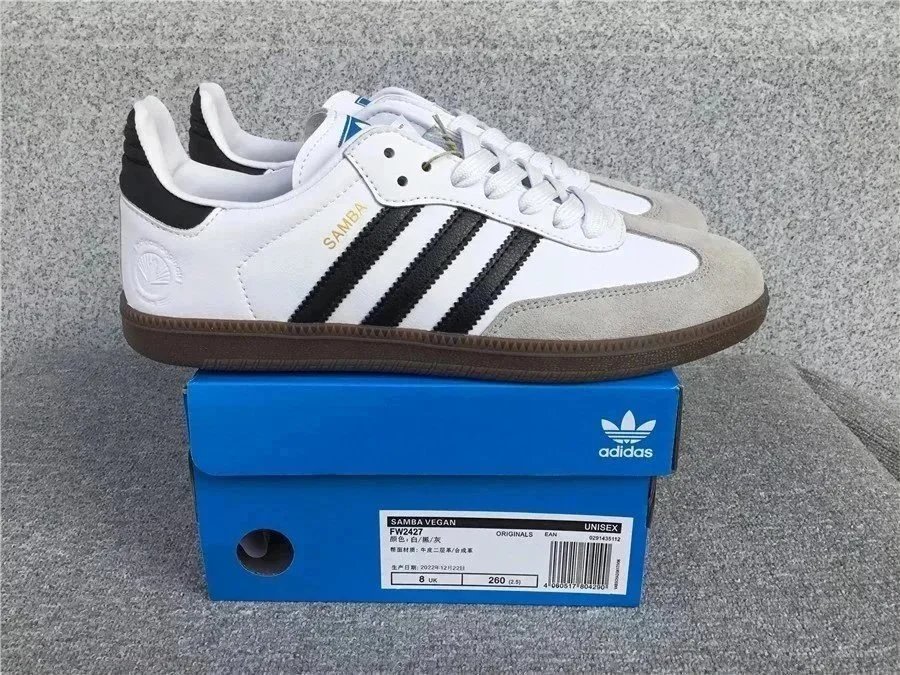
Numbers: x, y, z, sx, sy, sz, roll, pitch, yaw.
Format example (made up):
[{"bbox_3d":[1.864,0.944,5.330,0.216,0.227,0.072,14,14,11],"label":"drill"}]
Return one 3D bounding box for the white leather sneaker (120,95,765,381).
[{"bbox_3d":[-0.002,-0.049,0.348,0.290,0.109,0.102,-1,21,-1],"label":"white leather sneaker"}]

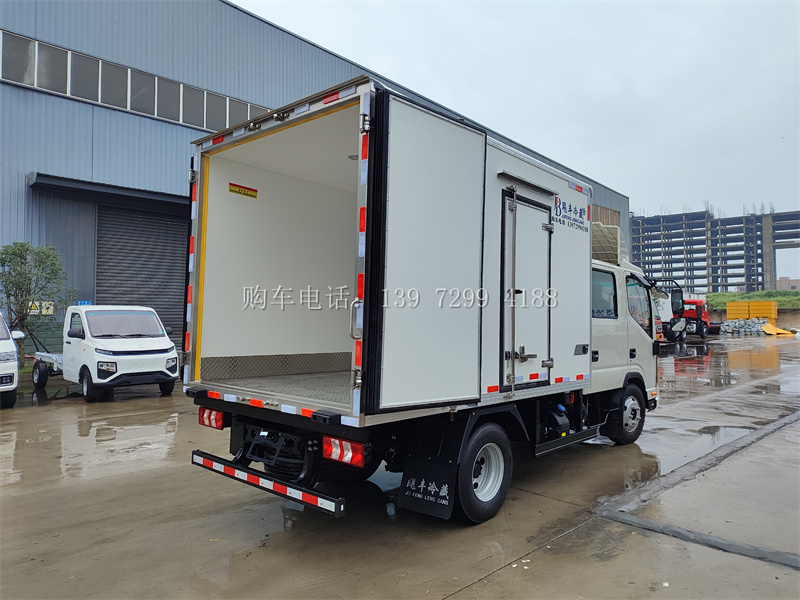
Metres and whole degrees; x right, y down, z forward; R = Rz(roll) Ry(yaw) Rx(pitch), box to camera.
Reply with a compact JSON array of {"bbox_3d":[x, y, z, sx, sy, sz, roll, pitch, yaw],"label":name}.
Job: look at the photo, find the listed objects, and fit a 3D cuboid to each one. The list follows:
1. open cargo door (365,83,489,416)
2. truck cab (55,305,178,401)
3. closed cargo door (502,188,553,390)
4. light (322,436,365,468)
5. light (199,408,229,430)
[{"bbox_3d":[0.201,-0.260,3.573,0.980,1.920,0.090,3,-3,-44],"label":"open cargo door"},{"bbox_3d":[-5.688,1.023,11.462,2.020,1.840,1.680,-2,-3,43],"label":"truck cab"},{"bbox_3d":[1.060,-0.060,4.675,0.080,1.600,0.830,-1,-3,42],"label":"closed cargo door"},{"bbox_3d":[-0.330,0.944,3.474,0.360,0.137,0.070,0,-2,41],"label":"light"},{"bbox_3d":[-1.493,0.953,4.470,0.360,0.135,0.070,0,-2,41],"label":"light"}]

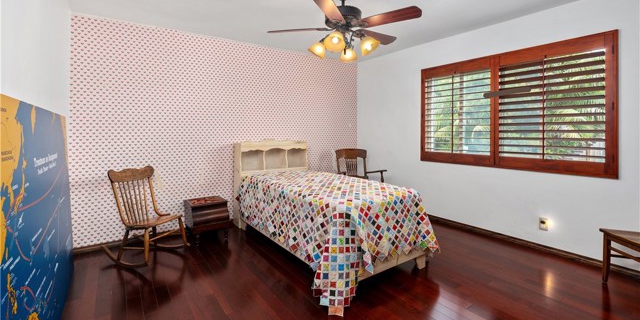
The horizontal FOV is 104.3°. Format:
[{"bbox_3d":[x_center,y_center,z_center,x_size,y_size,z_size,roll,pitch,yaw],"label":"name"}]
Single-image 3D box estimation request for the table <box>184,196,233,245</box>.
[{"bbox_3d":[-1.305,0.692,2.890,0.430,0.430,0.370,-3,6,-37],"label":"table"}]

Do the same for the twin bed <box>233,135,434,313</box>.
[{"bbox_3d":[-0.050,0.377,2.770,1.080,1.100,2.200,-3,6,-37],"label":"twin bed"}]

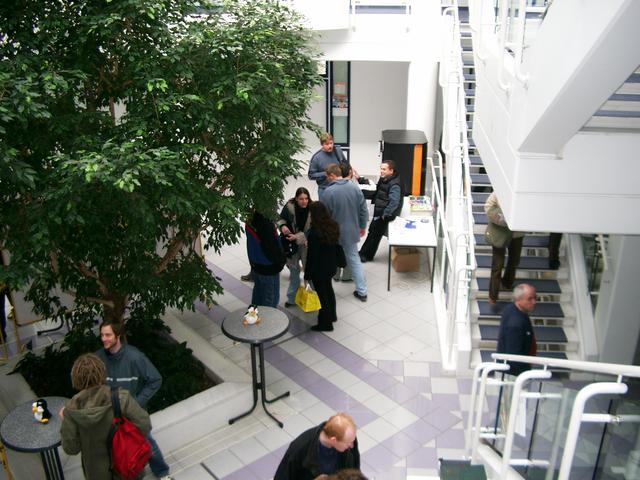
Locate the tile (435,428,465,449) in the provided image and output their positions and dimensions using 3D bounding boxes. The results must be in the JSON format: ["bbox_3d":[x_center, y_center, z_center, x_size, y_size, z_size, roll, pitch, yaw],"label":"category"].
[{"bbox_3d":[1.322,2.022,6.957,0.300,0.015,0.300,2,24,5],"label":"tile"}]

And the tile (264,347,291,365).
[{"bbox_3d":[-0.538,1.410,8.346,0.300,0.015,0.300,-19,30,-36],"label":"tile"}]

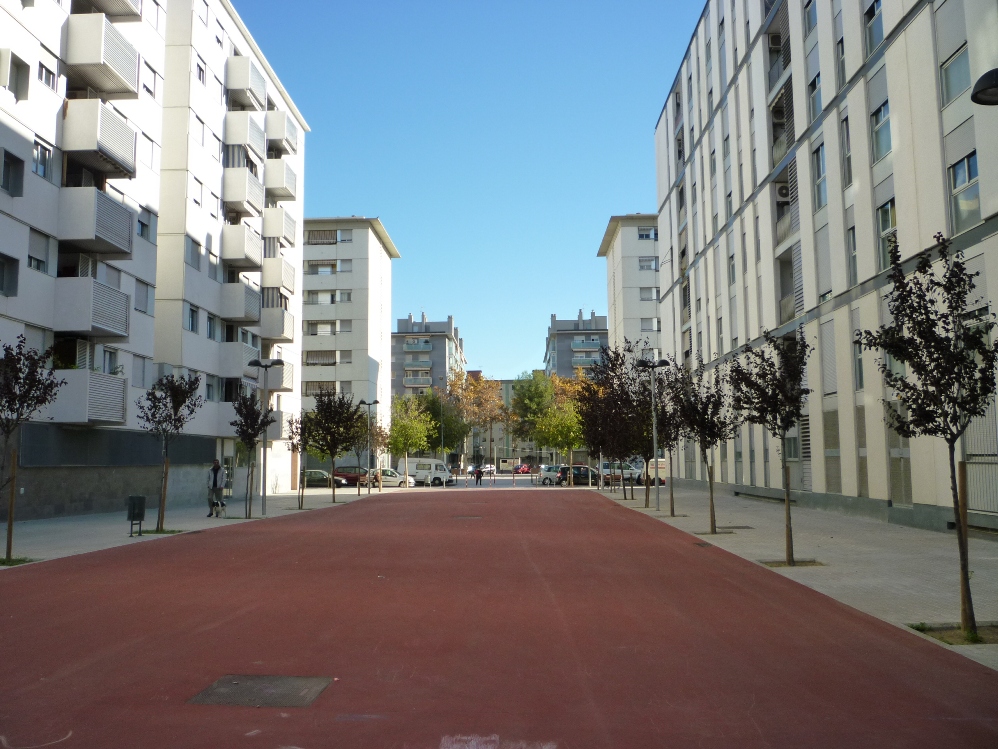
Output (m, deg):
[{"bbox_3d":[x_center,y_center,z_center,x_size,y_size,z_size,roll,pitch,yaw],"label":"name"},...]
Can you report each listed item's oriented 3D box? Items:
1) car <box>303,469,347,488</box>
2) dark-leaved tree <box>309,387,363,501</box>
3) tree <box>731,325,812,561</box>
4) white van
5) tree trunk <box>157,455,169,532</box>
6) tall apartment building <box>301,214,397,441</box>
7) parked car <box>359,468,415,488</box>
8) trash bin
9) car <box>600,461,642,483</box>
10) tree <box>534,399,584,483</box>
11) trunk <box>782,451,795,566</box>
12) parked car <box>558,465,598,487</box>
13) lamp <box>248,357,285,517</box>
[{"bbox_3d":[-13.127,7.757,62.200,3.900,1.380,1.660,-1,-6,2],"label":"car"},{"bbox_3d":[-6.823,2.964,34.976,2.200,4.777,2.100,-1,-6,2],"label":"dark-leaved tree"},{"bbox_3d":[4.188,1.078,12.906,1.276,3.644,1.300,-1,-6,1],"label":"tree"},{"bbox_3d":[-6.075,8.069,69.119,4.600,2.280,1.850,-1,-6,1],"label":"white van"},{"bbox_3d":[-8.241,2.904,20.482,0.292,1.880,0.220,-1,-6,1],"label":"tree trunk"},{"bbox_3d":[-19.032,-1.390,83.718,16.000,24.718,14.500,-1,-6,2],"label":"tall apartment building"},{"bbox_3d":[-7.996,7.685,61.800,3.600,1.430,1.640,-1,-6,2],"label":"parked car"},{"bbox_3d":[-8.231,3.211,19.012,0.370,0.912,0.410,-3,-6,19],"label":"trash bin"},{"bbox_3d":[10.163,8.157,69.096,4.500,1.750,1.820,-1,-6,1],"label":"car"},{"bbox_3d":[4.215,4.756,57.333,3.544,5.944,3.544,-1,-6,1],"label":"tree"},{"bbox_3d":[4.414,2.047,12.848,0.160,1.752,0.150,-1,-6,2],"label":"trunk"},{"bbox_3d":[6.155,7.435,60.887,3.850,1.531,1.720,-1,-6,2],"label":"parked car"},{"bbox_3d":[-7.561,2.007,27.063,1.150,5.070,0.450,-1,-6,2],"label":"lamp"}]

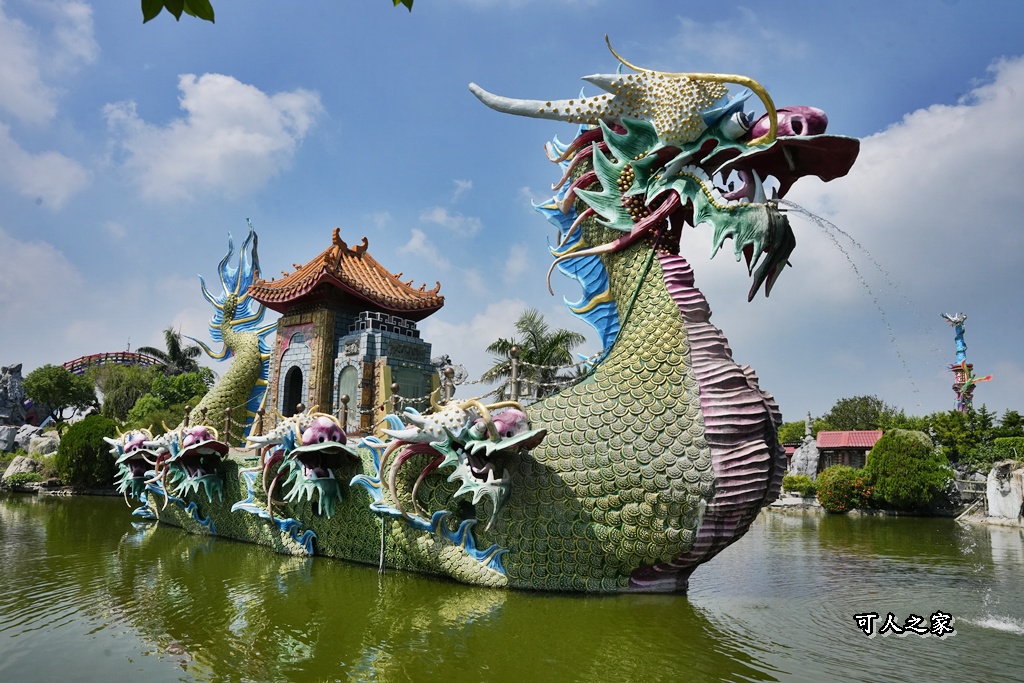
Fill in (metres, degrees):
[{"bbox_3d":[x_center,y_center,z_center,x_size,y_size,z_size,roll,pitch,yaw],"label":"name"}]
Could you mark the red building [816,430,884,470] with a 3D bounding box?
[{"bbox_3d":[16.800,5.918,35.511,3.400,2.884,2.600,-4,-11,25],"label":"red building"}]

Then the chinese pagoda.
[{"bbox_3d":[-4.350,-0.060,18.725,4.200,5.600,4.000,-7,-12,37],"label":"chinese pagoda"}]

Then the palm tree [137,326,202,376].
[{"bbox_3d":[-25.348,4.453,51.990,4.700,11.300,4.700,5,-11,-26],"label":"palm tree"}]

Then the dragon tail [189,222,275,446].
[{"bbox_3d":[-8.550,0.057,21.799,2.500,6.900,1.600,-7,-12,37],"label":"dragon tail"}]

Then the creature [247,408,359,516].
[{"bbox_3d":[-4.304,2.539,14.682,1.600,2.150,2.100,9,-13,-42],"label":"creature"}]

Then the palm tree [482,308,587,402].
[{"bbox_3d":[1.247,2.996,39.051,5.600,9.832,5.600,0,-10,0],"label":"palm tree"}]

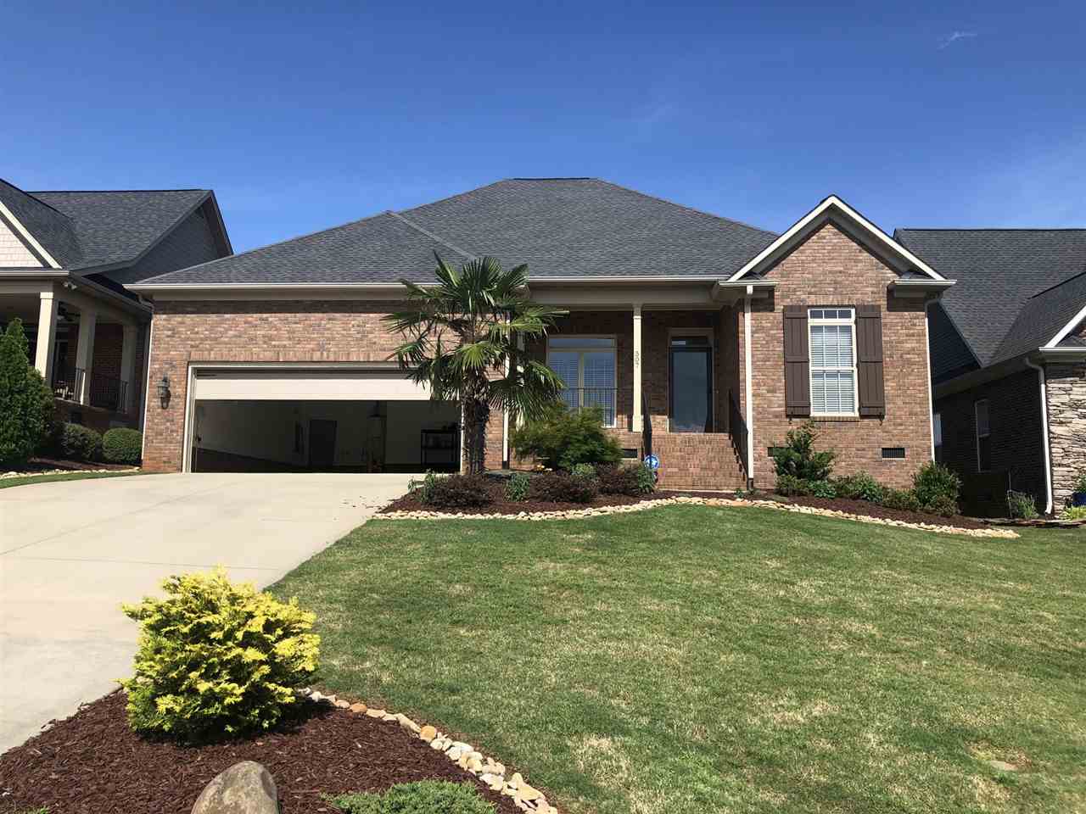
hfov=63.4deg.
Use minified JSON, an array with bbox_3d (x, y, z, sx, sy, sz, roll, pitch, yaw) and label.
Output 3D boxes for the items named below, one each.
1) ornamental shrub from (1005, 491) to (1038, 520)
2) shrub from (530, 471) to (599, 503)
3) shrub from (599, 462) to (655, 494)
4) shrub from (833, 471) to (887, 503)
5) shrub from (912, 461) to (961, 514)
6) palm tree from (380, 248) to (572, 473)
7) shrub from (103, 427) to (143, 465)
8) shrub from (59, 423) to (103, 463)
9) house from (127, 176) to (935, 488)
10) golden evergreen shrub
[{"bbox_3d":[9.723,1.990,17.834,0.606,0.585,0.600,0,-8,4],"label":"ornamental shrub"},{"bbox_3d":[0.289,1.111,12.267,0.948,0.457,0.900,0,-8,4],"label":"shrub"},{"bbox_3d":[1.401,1.216,14.724,0.967,0.539,0.822,0,-8,3],"label":"shrub"},{"bbox_3d":[5.336,1.350,14.754,0.858,0.520,0.850,0,-8,4],"label":"shrub"},{"bbox_3d":[6.921,1.426,15.461,0.866,0.923,0.823,0,-8,3],"label":"shrub"},{"bbox_3d":[-1.115,-0.596,14.516,3.028,3.957,3.028,0,-8,3],"label":"palm tree"},{"bbox_3d":[-9.451,0.896,19.849,1.016,0.856,1.016,0,-8,3],"label":"shrub"},{"bbox_3d":[-10.427,0.805,19.843,0.864,0.906,0.900,0,-8,4],"label":"shrub"},{"bbox_3d":[0.137,-1.926,23.806,15.900,8.950,14.000,0,-8,4],"label":"house"},{"bbox_3d":[-1.606,1.183,4.367,0.928,0.746,0.920,0,-8,4],"label":"golden evergreen shrub"}]

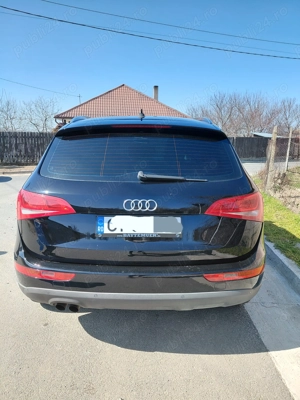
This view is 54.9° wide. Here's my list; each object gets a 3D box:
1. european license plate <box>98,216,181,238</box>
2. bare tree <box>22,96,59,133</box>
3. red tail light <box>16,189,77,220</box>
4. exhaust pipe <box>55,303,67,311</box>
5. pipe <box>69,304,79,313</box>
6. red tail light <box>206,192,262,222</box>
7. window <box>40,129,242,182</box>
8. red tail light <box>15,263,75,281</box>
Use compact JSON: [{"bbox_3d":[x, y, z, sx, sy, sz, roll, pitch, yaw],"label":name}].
[{"bbox_3d":[-0.061,0.171,1.800,0.525,0.125,0.020,0,15,0],"label":"european license plate"},{"bbox_3d":[-6.919,-4.894,18.375,2.400,3.200,2.300,0,15,0],"label":"bare tree"},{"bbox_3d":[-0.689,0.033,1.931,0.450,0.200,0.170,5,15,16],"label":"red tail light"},{"bbox_3d":[-0.592,0.699,1.969,0.075,0.070,0.130,0,15,0],"label":"exhaust pipe"},{"bbox_3d":[-0.501,0.705,1.955,0.075,0.070,0.130,0,15,0],"label":"pipe"},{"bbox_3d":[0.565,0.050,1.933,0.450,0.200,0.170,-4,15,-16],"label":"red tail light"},{"bbox_3d":[-0.057,-0.293,1.949,1.370,0.420,0.120,1,-18,0],"label":"window"},{"bbox_3d":[-0.695,0.475,1.911,0.460,0.078,0.130,4,15,14],"label":"red tail light"}]

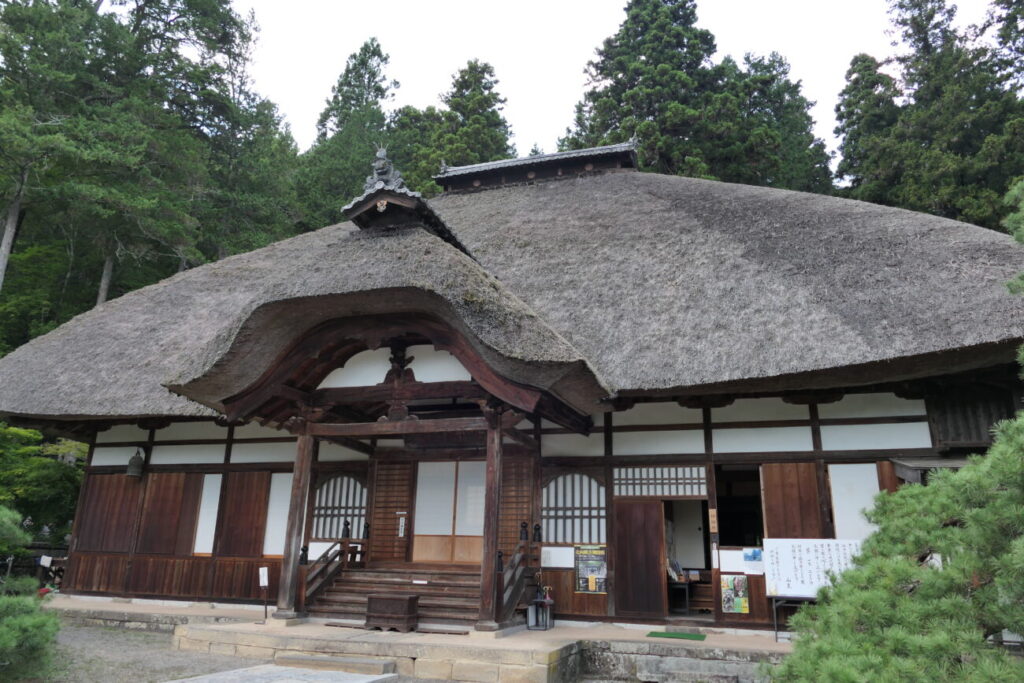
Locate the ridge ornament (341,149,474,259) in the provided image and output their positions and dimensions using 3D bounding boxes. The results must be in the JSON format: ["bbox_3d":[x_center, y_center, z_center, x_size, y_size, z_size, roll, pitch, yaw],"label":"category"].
[{"bbox_3d":[-1.830,-2.235,13.317,1.480,1.500,2.700,-4,-17,17],"label":"ridge ornament"}]

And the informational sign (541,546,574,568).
[{"bbox_3d":[0.831,3.921,12.898,0.610,0.360,0.020,-4,-17,17],"label":"informational sign"}]

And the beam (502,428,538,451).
[{"bbox_3d":[0.154,1.738,12.662,0.150,0.220,1.900,-4,-17,17],"label":"beam"}]

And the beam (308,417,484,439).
[{"bbox_3d":[-1.982,1.473,12.165,3.400,0.200,0.170,-4,-17,17],"label":"beam"}]

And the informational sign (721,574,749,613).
[{"bbox_3d":[3.767,4.264,12.004,0.415,0.600,0.015,-4,-18,18],"label":"informational sign"}]

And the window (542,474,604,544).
[{"bbox_3d":[1.150,3.109,13.293,1.240,1.290,0.100,-4,-18,18],"label":"window"}]

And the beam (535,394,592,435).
[{"bbox_3d":[0.886,1.227,11.677,0.180,0.330,2.631,-6,-16,22],"label":"beam"}]

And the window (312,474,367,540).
[{"bbox_3d":[-3.443,3.384,14.547,1.250,1.280,0.080,-4,-17,17],"label":"window"}]

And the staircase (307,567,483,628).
[{"bbox_3d":[-1.703,4.404,12.354,3.500,0.780,1.350,-4,-18,18],"label":"staircase"}]

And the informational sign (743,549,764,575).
[{"bbox_3d":[4.095,3.735,12.057,0.310,0.420,0.015,-4,-18,18],"label":"informational sign"}]

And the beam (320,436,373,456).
[{"bbox_3d":[-3.270,1.978,13.858,0.150,0.220,2.300,-4,-18,18],"label":"beam"}]

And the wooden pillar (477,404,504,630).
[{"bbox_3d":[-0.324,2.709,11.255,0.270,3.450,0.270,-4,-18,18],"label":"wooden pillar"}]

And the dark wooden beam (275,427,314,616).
[{"bbox_3d":[-3.735,3.090,12.285,0.210,3.020,0.210,-4,-17,17],"label":"dark wooden beam"}]

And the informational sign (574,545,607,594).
[{"bbox_3d":[1.419,4.119,12.852,0.590,0.840,0.020,-4,-18,18],"label":"informational sign"}]

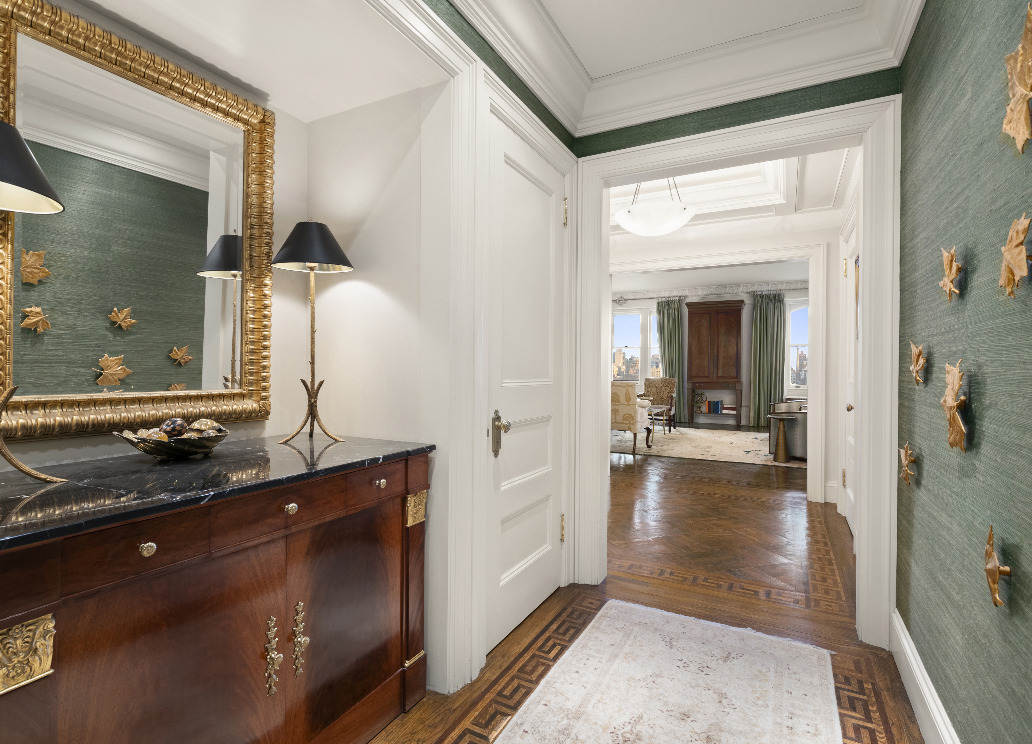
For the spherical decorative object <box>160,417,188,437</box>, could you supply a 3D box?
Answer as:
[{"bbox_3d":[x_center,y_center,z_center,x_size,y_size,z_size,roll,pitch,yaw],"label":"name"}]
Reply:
[{"bbox_3d":[-1.058,0.174,1.532,0.073,0.073,0.073,1,0,29],"label":"spherical decorative object"}]

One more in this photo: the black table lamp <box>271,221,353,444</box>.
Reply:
[{"bbox_3d":[-0.779,-0.167,1.899,0.287,0.856,0.287,1,0,29],"label":"black table lamp"}]

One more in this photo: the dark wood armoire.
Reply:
[{"bbox_3d":[4.292,-0.184,10.700,1.150,2.650,0.470,1,0,29],"label":"dark wood armoire"}]

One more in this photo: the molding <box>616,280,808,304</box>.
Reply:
[{"bbox_3d":[4.112,-1.827,11.034,4.300,0.160,0.140,1,0,29],"label":"molding"}]

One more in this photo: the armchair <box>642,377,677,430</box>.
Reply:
[{"bbox_3d":[2.789,0.622,9.765,0.720,1.025,0.770,1,0,29],"label":"armchair"}]

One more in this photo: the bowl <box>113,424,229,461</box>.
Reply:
[{"bbox_3d":[-1.046,0.216,1.525,0.210,0.092,0.310,1,0,29],"label":"bowl"}]

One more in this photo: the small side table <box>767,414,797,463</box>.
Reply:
[{"bbox_3d":[3.479,0.865,6.487,0.350,0.590,0.350,1,0,29],"label":"small side table"}]

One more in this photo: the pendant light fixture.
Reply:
[{"bbox_3d":[1.077,-1.415,3.852,0.610,0.720,0.610,1,0,29],"label":"pendant light fixture"}]

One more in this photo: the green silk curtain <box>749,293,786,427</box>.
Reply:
[{"bbox_3d":[5.260,-0.253,10.344,0.640,2.810,0.180,1,0,29],"label":"green silk curtain"}]

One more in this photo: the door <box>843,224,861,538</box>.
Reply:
[{"bbox_3d":[2.511,0.054,3.666,0.050,2.220,0.840,1,0,29],"label":"door"}]

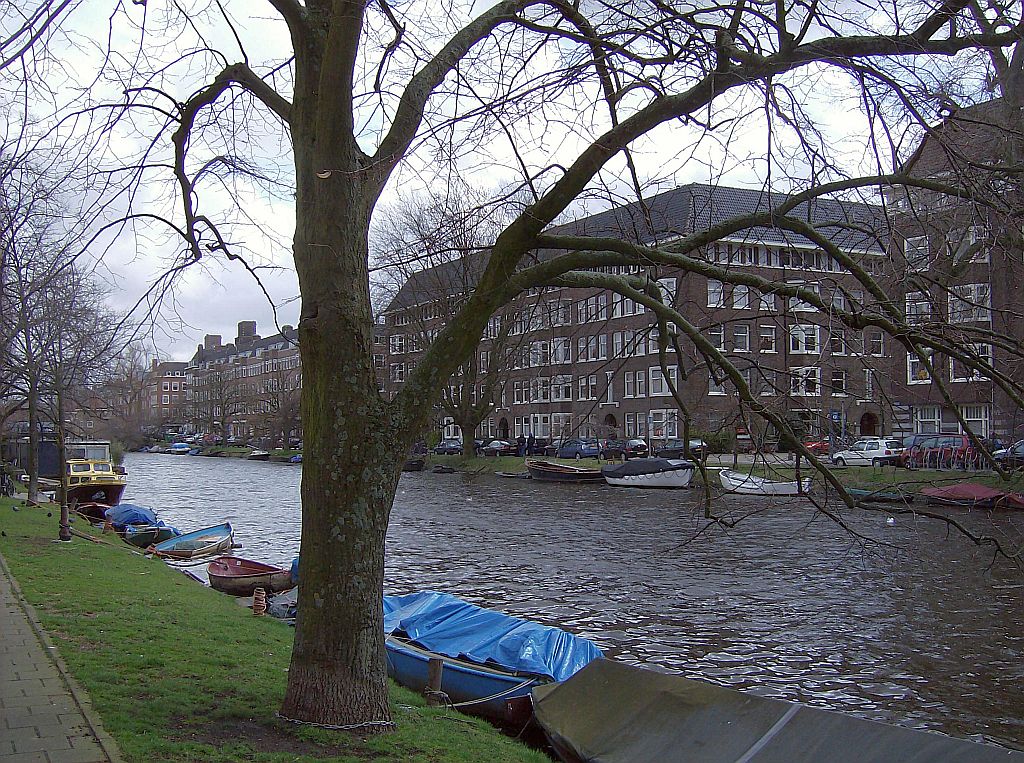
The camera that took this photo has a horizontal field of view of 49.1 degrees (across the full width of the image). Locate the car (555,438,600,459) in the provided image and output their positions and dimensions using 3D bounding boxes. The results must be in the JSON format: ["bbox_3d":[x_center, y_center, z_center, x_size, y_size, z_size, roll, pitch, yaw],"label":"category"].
[{"bbox_3d":[5.100,4.980,83.500,1.740,1.480,4.300,2,-3,-30],"label":"car"}]

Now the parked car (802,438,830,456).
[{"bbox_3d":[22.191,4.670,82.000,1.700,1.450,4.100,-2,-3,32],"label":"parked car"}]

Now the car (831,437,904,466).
[{"bbox_3d":[19.126,3.827,60.000,1.700,1.420,4.000,2,-3,-30],"label":"car"}]

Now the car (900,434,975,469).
[{"bbox_3d":[21.546,3.497,56.000,1.760,1.680,4.350,2,-3,-30],"label":"car"}]

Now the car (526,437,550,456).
[{"bbox_3d":[2.434,5.295,89.500,1.710,1.450,4.200,2,-3,-29],"label":"car"}]

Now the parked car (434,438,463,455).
[{"bbox_3d":[-5.860,6.159,106.000,1.620,1.410,3.750,2,-3,-28],"label":"parked car"}]

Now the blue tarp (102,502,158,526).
[{"bbox_3d":[-10.009,3.512,29.500,1.200,0.550,2.100,2,-3,-29],"label":"blue tarp"}]

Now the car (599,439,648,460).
[{"bbox_3d":[8.117,4.801,79.500,1.700,1.440,4.000,2,-3,-30],"label":"car"}]

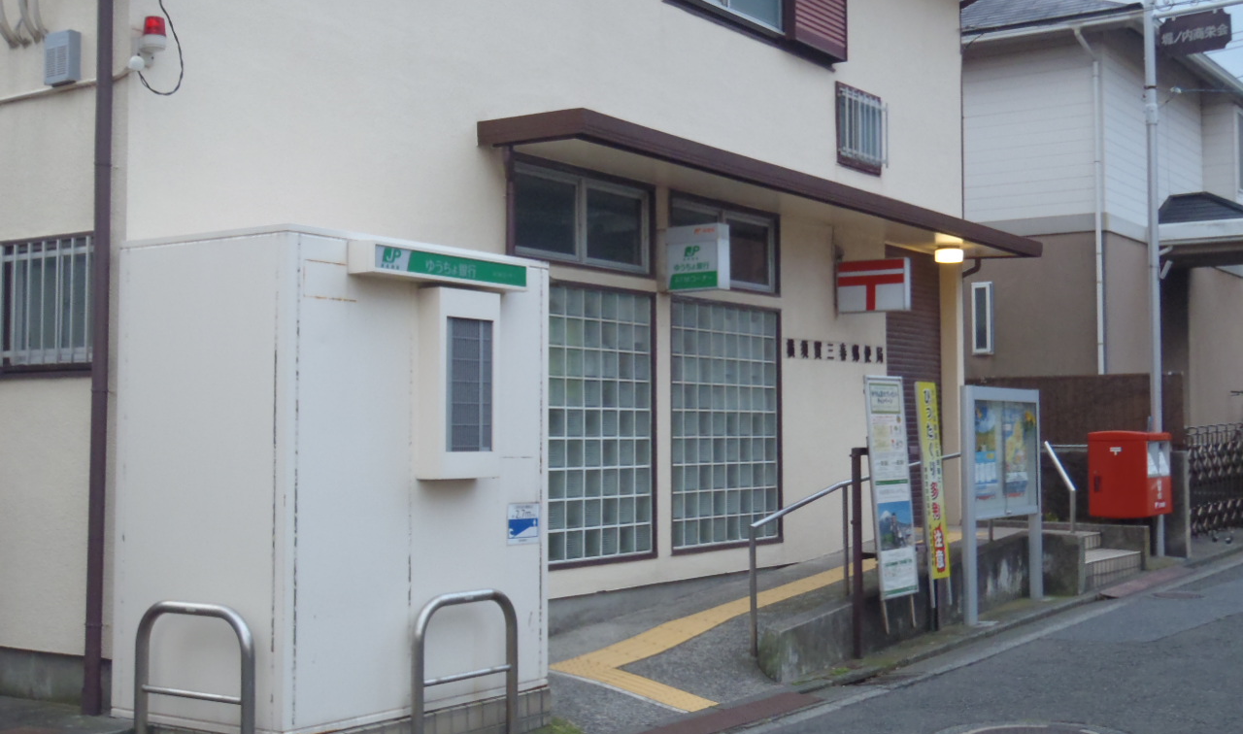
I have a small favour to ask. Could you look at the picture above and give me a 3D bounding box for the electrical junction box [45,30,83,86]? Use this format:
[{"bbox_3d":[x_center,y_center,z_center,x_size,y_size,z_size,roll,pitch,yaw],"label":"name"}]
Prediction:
[{"bbox_3d":[-2.737,-1.513,7.393,0.190,0.250,0.072,-2,-3,35],"label":"electrical junction box"}]

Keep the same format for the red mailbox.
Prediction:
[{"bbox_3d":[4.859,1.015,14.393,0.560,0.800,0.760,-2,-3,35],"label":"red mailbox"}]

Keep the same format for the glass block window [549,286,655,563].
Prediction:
[{"bbox_3d":[-0.241,0.390,10.235,0.101,1.865,1.588,-2,-3,36],"label":"glass block window"}]

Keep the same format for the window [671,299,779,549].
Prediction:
[{"bbox_3d":[0.798,0.452,11.588,0.100,1.830,1.620,-2,-3,35],"label":"window"}]

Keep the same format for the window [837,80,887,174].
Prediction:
[{"bbox_3d":[2.143,-2.129,13.455,0.120,0.720,0.870,-2,-3,35],"label":"window"}]

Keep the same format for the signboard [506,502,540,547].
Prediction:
[{"bbox_3d":[-0.497,0.812,7.796,0.020,0.217,0.252,-2,-3,36],"label":"signboard"}]

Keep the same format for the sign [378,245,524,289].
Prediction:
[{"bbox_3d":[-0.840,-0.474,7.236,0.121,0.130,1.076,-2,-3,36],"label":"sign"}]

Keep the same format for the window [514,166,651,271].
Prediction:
[{"bbox_3d":[-0.244,-0.981,10.165,0.100,0.600,1.530,-2,-3,35],"label":"window"}]

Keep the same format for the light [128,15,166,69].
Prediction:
[{"bbox_3d":[-2.236,-1.529,7.131,0.160,0.250,0.130,-2,-3,35],"label":"light"}]

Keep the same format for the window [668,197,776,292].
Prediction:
[{"bbox_3d":[0.816,-0.944,11.729,0.101,0.670,1.613,-2,-3,36],"label":"window"}]

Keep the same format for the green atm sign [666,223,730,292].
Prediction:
[{"bbox_3d":[0.557,-0.771,10.808,0.424,0.463,0.161,-2,-3,36],"label":"green atm sign"}]

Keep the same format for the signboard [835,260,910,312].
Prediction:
[{"bbox_3d":[2.168,-0.679,12.897,0.615,0.446,0.131,-2,-3,36],"label":"signboard"}]

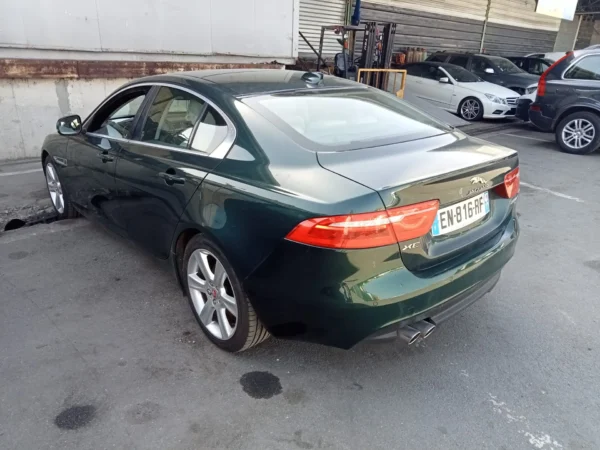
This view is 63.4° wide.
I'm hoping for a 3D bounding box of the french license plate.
[{"bbox_3d":[0.790,-0.061,2.370,0.520,0.110,0.015,-17,12,-38],"label":"french license plate"}]

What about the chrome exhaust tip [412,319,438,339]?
[{"bbox_3d":[0.604,0.506,2.408,0.078,0.078,0.120,-17,26,-38],"label":"chrome exhaust tip"}]

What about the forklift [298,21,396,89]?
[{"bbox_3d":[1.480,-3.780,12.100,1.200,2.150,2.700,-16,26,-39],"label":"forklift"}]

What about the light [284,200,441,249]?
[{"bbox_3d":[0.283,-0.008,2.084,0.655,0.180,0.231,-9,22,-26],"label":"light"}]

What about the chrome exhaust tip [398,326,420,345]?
[{"bbox_3d":[0.505,0.518,2.304,0.075,0.070,0.120,-16,25,-39],"label":"chrome exhaust tip"}]

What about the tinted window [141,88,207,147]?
[{"bbox_3d":[-0.771,-0.640,2.906,0.060,0.351,0.657,14,5,-45],"label":"tinted window"}]

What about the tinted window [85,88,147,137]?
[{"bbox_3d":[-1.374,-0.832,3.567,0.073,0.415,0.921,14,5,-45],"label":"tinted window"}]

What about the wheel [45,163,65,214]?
[{"bbox_3d":[-2.280,-0.368,4.707,0.190,0.502,0.502,-17,26,-37],"label":"wheel"}]

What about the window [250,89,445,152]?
[{"bbox_3d":[0.299,-0.653,2.771,1.200,0.081,0.726,-16,45,-38],"label":"window"}]

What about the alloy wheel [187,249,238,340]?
[{"bbox_3d":[-0.412,0.358,2.701,0.190,0.502,0.502,-17,26,-38],"label":"alloy wheel"}]

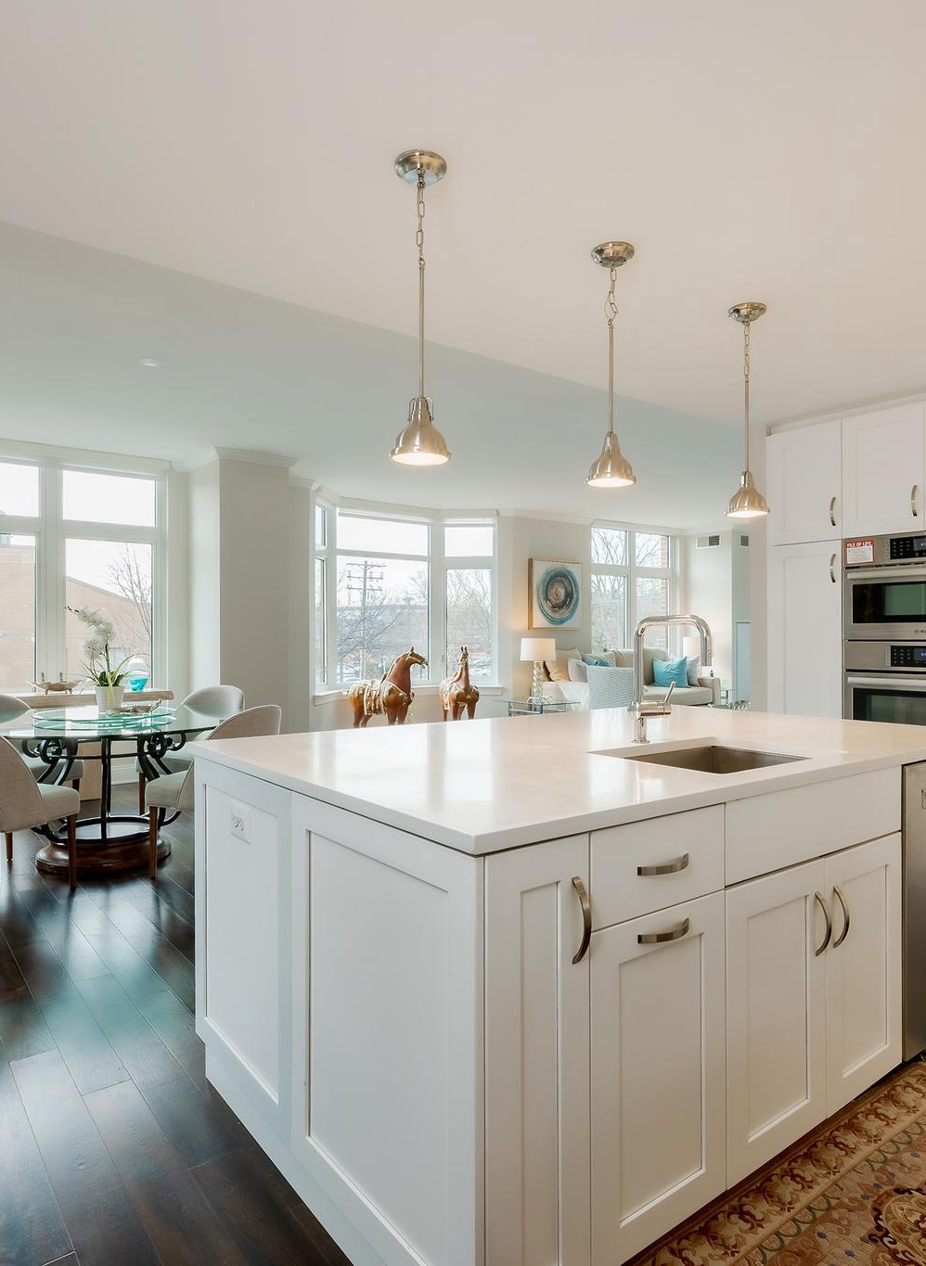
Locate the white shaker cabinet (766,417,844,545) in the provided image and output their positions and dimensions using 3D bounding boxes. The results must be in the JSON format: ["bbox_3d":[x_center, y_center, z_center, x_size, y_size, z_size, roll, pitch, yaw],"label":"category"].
[{"bbox_3d":[2.024,-0.778,4.080,0.600,0.603,0.406,0,0,-39],"label":"white shaker cabinet"}]

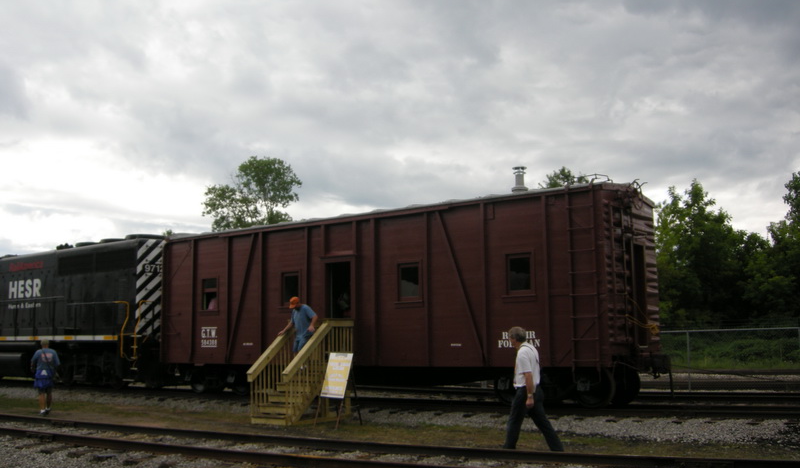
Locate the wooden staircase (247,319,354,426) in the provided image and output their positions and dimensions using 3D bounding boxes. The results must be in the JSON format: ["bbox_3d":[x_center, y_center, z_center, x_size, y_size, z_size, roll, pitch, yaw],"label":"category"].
[{"bbox_3d":[-2.027,2.825,17.425,1.020,2.120,2.250,-6,-9,35],"label":"wooden staircase"}]

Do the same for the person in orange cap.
[{"bbox_3d":[-2.093,2.165,17.463,0.600,1.700,0.500,-7,-10,41],"label":"person in orange cap"}]

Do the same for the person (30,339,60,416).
[{"bbox_3d":[-8.067,3.260,18.959,0.620,1.740,0.420,2,-8,-24],"label":"person"}]

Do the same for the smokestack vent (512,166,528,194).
[{"bbox_3d":[2.506,-1.133,17.300,0.320,0.540,0.320,-1,-7,0],"label":"smokestack vent"}]

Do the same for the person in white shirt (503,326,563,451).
[{"bbox_3d":[1.782,2.148,11.380,0.800,1.720,0.550,-4,-8,27],"label":"person in white shirt"}]

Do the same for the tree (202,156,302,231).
[{"bbox_3d":[-9.825,1.710,55.121,6.700,13.966,6.500,0,-7,-10],"label":"tree"}]

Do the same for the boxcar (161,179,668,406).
[{"bbox_3d":[-0.383,1.630,19.722,13.000,4.420,2.980,-6,-9,35],"label":"boxcar"}]

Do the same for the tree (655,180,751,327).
[{"bbox_3d":[14.925,1.904,40.424,4.700,9.155,4.500,-4,-8,20],"label":"tree"}]

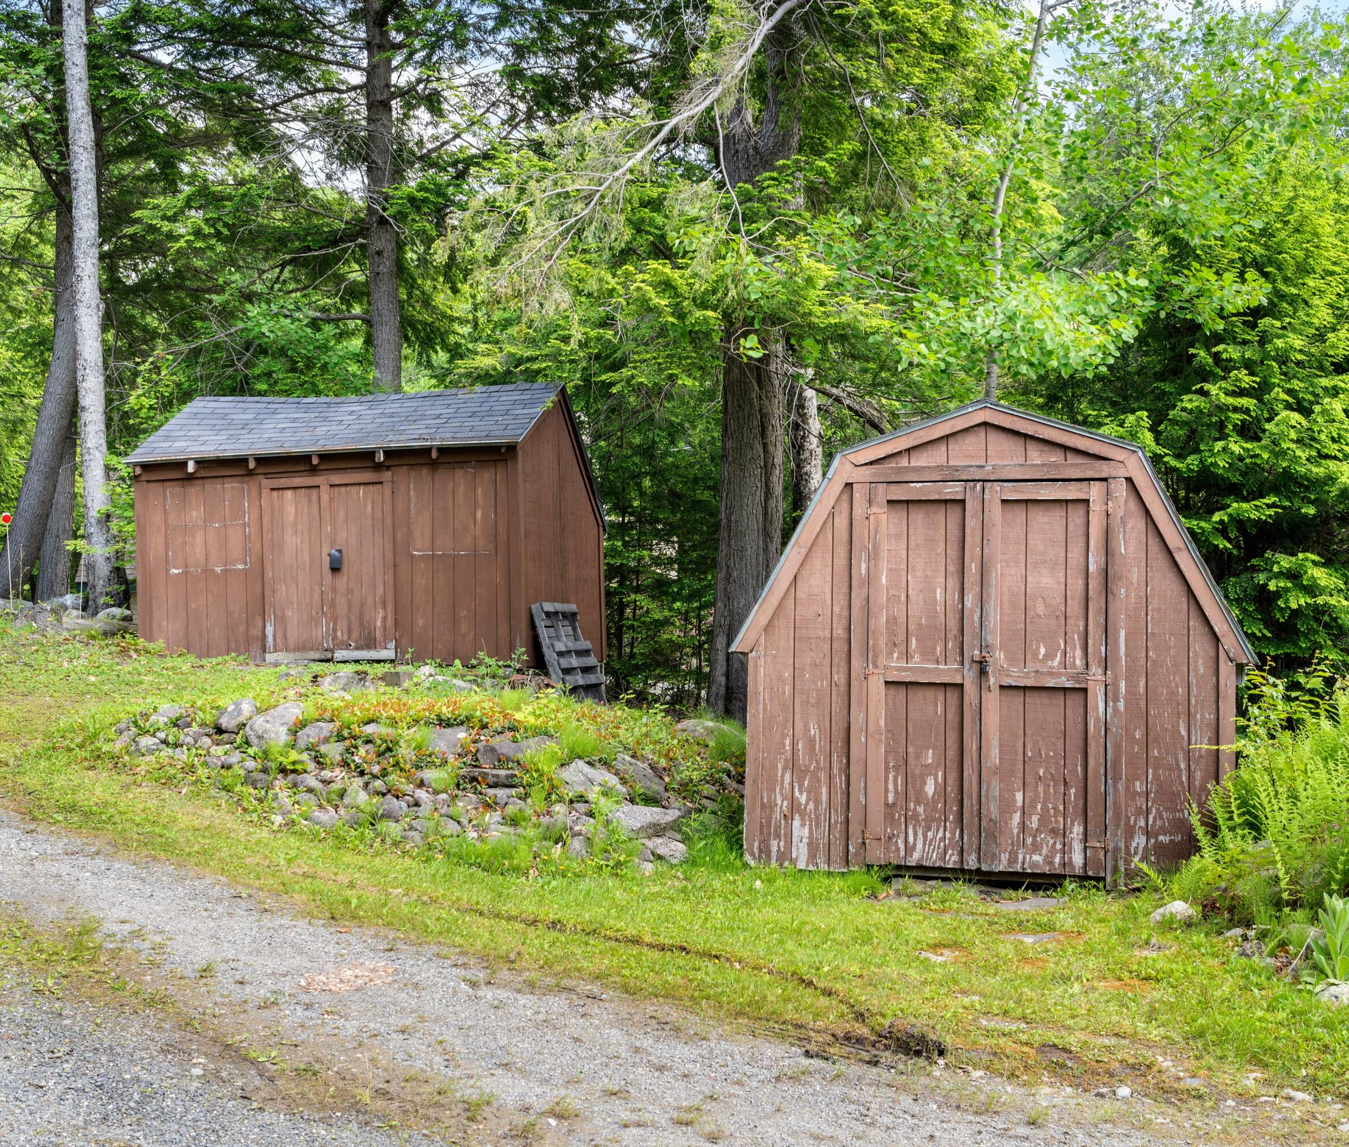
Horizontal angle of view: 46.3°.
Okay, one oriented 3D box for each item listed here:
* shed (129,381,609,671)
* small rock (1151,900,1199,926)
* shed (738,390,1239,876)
[{"bbox_3d":[-2.925,-0.490,15.550,3.900,2.670,2.700,0,0,14],"label":"shed"},{"bbox_3d":[2.333,1.589,7.367,0.225,0.130,0.180,0,-2,18],"label":"small rock"},{"bbox_3d":[2.027,0.398,9.627,2.727,2.533,2.950,0,-2,17],"label":"shed"}]

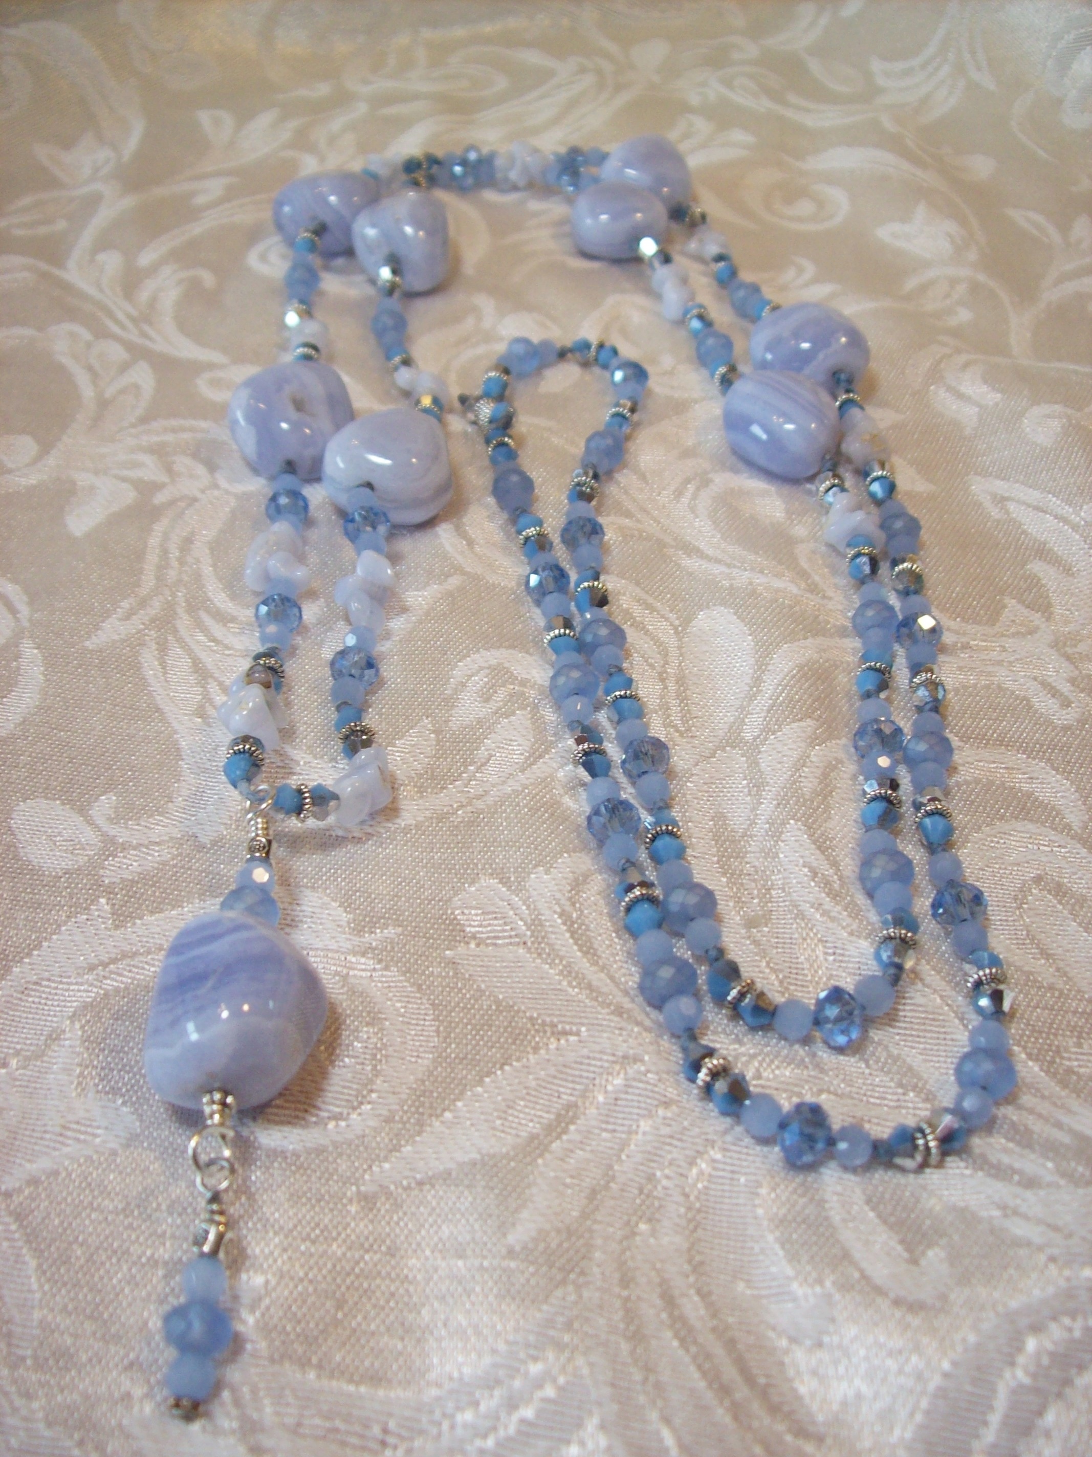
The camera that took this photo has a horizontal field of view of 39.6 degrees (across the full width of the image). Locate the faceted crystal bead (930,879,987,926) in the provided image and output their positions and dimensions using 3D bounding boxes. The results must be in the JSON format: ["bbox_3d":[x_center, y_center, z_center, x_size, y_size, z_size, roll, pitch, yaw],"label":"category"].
[{"bbox_3d":[0.045,0.019,0.165,0.006,0.006,0.005,-10,45,-11],"label":"faceted crystal bead"}]

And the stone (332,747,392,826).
[{"bbox_3d":[-0.021,0.007,0.177,0.007,0.006,0.010,12,45,11],"label":"stone"}]

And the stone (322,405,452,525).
[{"bbox_3d":[-0.023,-0.038,0.216,0.018,0.015,0.018,0,44,0],"label":"stone"}]

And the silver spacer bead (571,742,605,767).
[{"bbox_3d":[0.005,0.004,0.184,0.004,0.004,0.002,-7,44,-10],"label":"silver spacer bead"}]

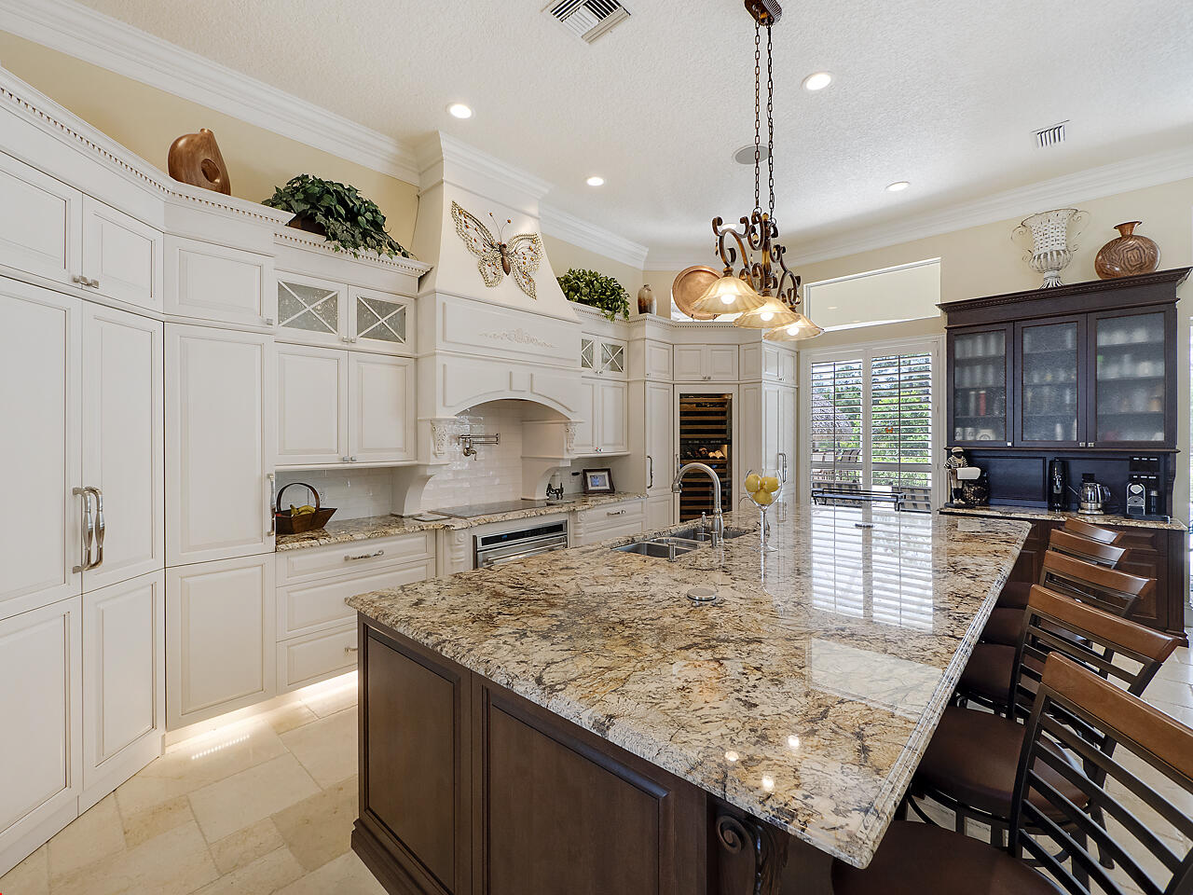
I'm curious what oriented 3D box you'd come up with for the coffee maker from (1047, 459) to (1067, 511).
[{"bbox_3d":[3.983,0.320,4.170,0.125,0.440,0.210,1,1,41],"label":"coffee maker"}]

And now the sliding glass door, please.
[{"bbox_3d":[3.060,0.182,5.430,1.420,2.600,0.120,1,1,41],"label":"sliding glass door"}]

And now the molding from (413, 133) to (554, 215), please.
[{"bbox_3d":[-0.896,-2.084,3.905,0.450,0.270,1.050,1,1,45],"label":"molding"}]

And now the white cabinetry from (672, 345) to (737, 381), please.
[{"bbox_3d":[1.154,-0.888,5.320,0.690,0.390,0.500,0,1,-1],"label":"white cabinetry"}]

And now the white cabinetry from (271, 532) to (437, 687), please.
[{"bbox_3d":[-1.599,0.923,3.096,0.600,0.775,0.890,1,1,45],"label":"white cabinetry"}]

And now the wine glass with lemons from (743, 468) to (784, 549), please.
[{"bbox_3d":[0.863,0.319,2.483,0.188,0.410,0.188,0,1,0],"label":"wine glass with lemons"}]

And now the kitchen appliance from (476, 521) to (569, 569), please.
[{"bbox_3d":[-0.730,0.945,3.710,0.580,0.710,0.790,1,1,45],"label":"kitchen appliance"}]

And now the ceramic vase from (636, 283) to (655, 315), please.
[{"bbox_3d":[0.510,-1.516,5.033,0.190,0.360,0.190,0,1,0],"label":"ceramic vase"}]

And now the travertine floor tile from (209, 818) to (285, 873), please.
[{"bbox_3d":[-1.325,1.516,1.835,0.200,0.012,0.200,1,1,44],"label":"travertine floor tile"}]

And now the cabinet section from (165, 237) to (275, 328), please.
[{"bbox_3d":[-2.087,-0.825,2.632,0.560,0.385,0.445,1,1,44],"label":"cabinet section"}]

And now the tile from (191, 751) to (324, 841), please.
[{"bbox_3d":[-1.486,1.511,2.106,0.400,0.012,0.400,1,1,44],"label":"tile"}]

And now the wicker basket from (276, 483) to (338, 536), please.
[{"bbox_3d":[-1.830,0.352,2.935,0.250,0.280,0.340,0,1,13],"label":"wicker basket"}]

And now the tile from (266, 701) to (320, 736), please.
[{"bbox_3d":[-1.659,1.488,2.634,0.205,0.012,0.200,1,2,43],"label":"tile"}]

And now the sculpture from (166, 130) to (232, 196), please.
[{"bbox_3d":[-2.022,-1.415,2.460,0.250,0.360,0.150,-1,1,-43],"label":"sculpture"}]

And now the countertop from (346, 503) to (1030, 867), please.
[{"bbox_3d":[1.102,0.577,2.621,1.680,0.050,3.800,1,2,44],"label":"countertop"}]

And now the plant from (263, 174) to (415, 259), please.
[{"bbox_3d":[-1.644,-1.444,3.139,0.420,0.460,0.870,1,2,45],"label":"plant"}]

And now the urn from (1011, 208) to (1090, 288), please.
[{"bbox_3d":[3.690,-1.573,3.944,0.470,0.620,0.360,1,2,40],"label":"urn"}]

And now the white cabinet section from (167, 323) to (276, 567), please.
[{"bbox_3d":[-2.087,-0.016,2.644,0.560,1.170,0.445,1,1,44],"label":"white cabinet section"}]

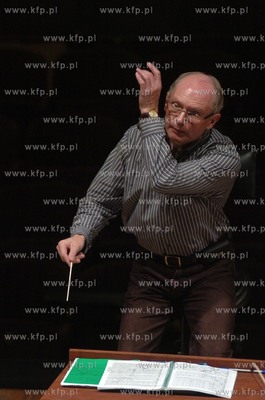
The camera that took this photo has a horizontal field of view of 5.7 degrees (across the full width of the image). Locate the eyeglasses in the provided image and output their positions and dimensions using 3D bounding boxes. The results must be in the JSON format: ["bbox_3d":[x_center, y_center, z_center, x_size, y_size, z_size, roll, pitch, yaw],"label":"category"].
[{"bbox_3d":[0.192,-0.294,8.800,0.142,0.042,0.140,23,19,14],"label":"eyeglasses"}]

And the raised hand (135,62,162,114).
[{"bbox_3d":[0.053,-0.367,8.750,0.085,0.170,0.085,6,-5,-30],"label":"raised hand"}]

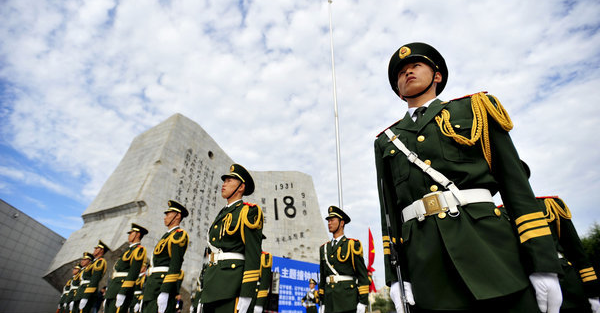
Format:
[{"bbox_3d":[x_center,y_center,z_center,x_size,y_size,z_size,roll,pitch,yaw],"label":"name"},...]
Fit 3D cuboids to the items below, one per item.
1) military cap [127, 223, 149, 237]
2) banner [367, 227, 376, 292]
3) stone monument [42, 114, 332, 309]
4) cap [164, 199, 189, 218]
[{"bbox_3d":[-2.550,1.156,4.465,0.290,0.150,0.270,33,-41,-31],"label":"military cap"},{"bbox_3d":[2.266,3.264,8.884,0.300,1.950,0.220,-5,-30,13],"label":"banner"},{"bbox_3d":[-6.645,6.711,28.919,27.000,17.800,10.500,17,-33,-24],"label":"stone monument"},{"bbox_3d":[-1.491,0.632,3.427,0.290,0.150,0.270,33,-41,-31],"label":"cap"}]

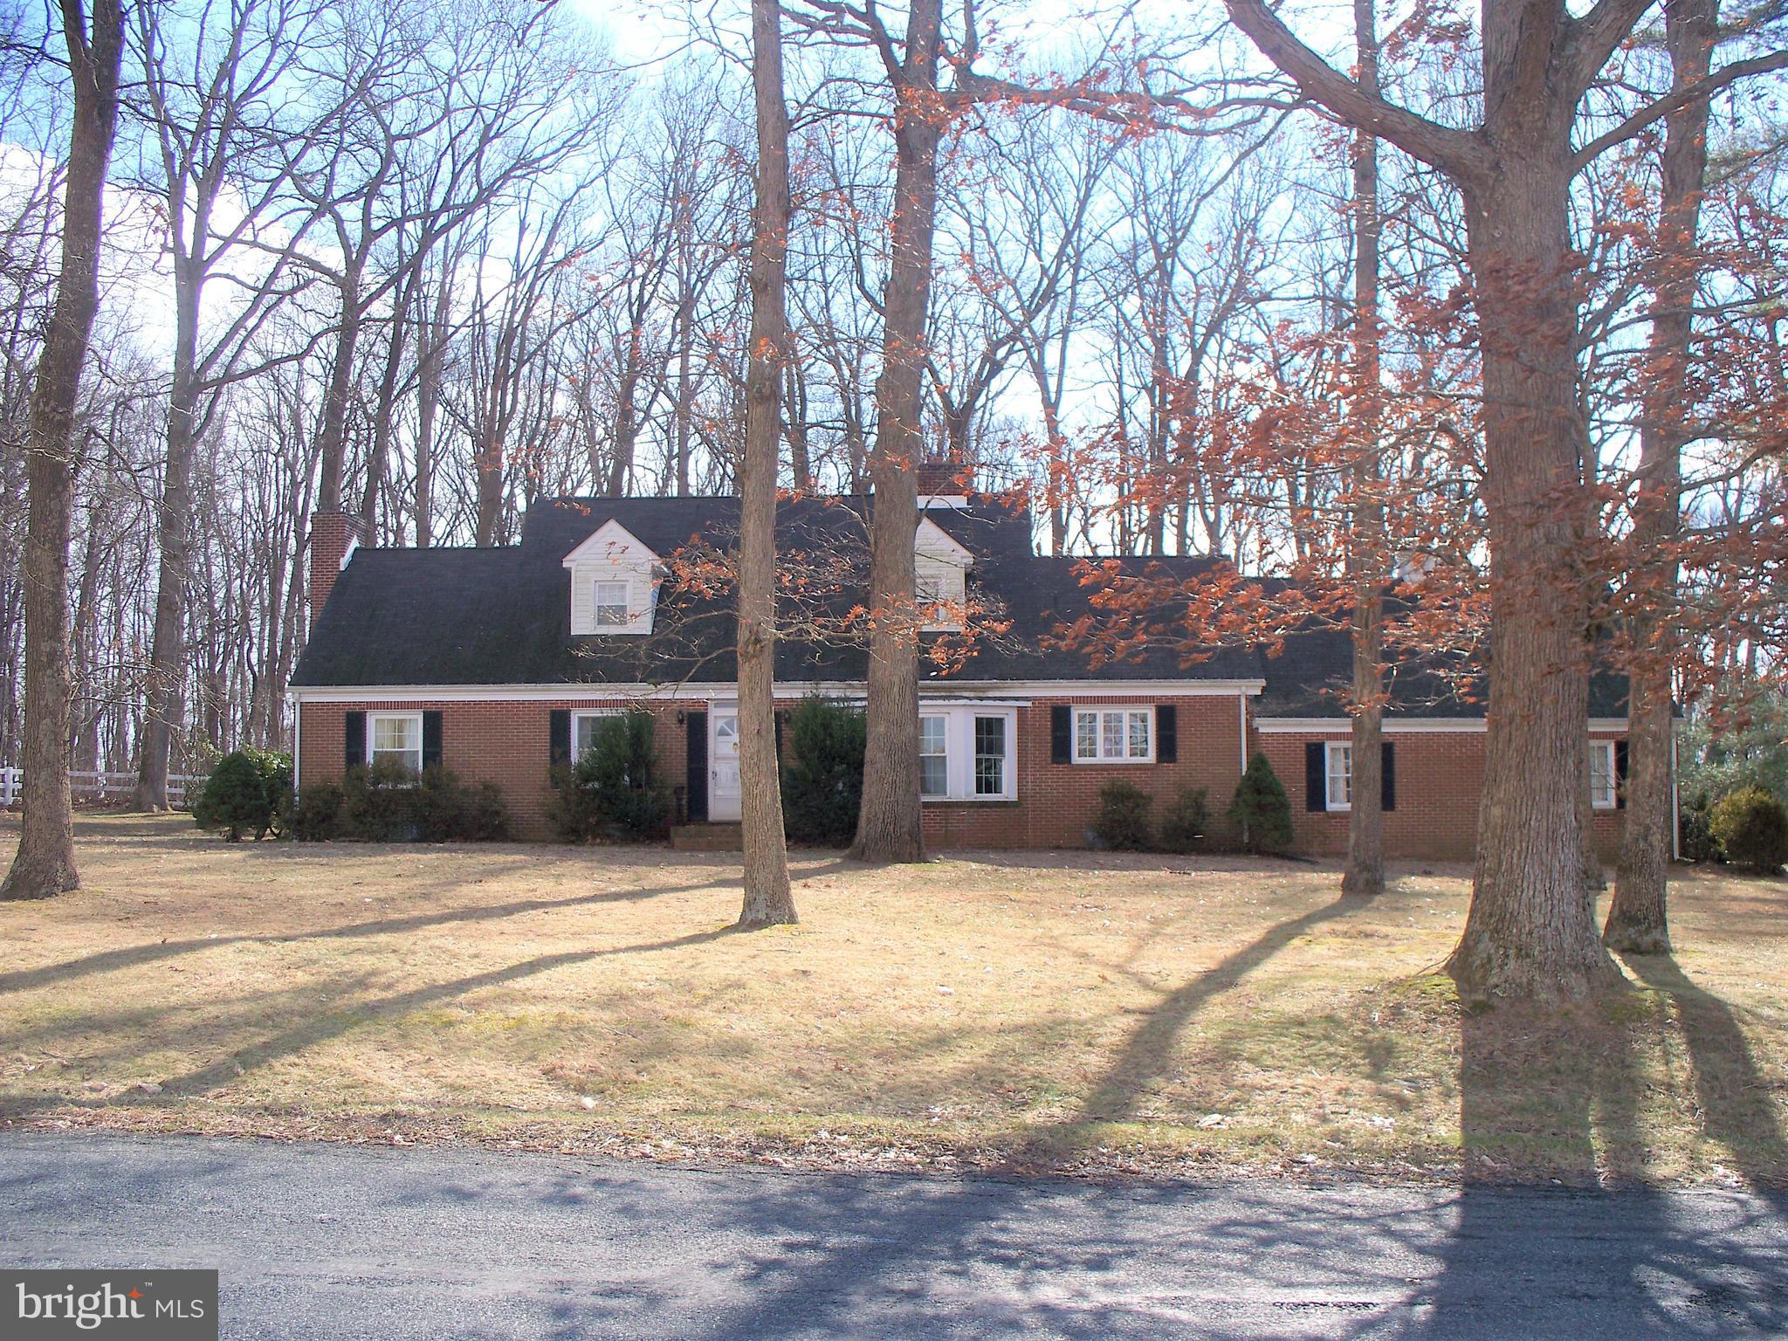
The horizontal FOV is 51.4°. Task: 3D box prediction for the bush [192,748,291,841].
[{"bbox_3d":[-12.770,2.434,36.400,1.920,1.800,1.800,0,-2,2],"label":"bush"}]

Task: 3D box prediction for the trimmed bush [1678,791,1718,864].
[{"bbox_3d":[15.574,3.034,35.900,1.050,1.420,1.050,0,-2,2],"label":"trimmed bush"}]

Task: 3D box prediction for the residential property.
[{"bbox_3d":[1.652,-0.110,40.437,26.800,7.850,10.500,0,-2,2],"label":"residential property"}]

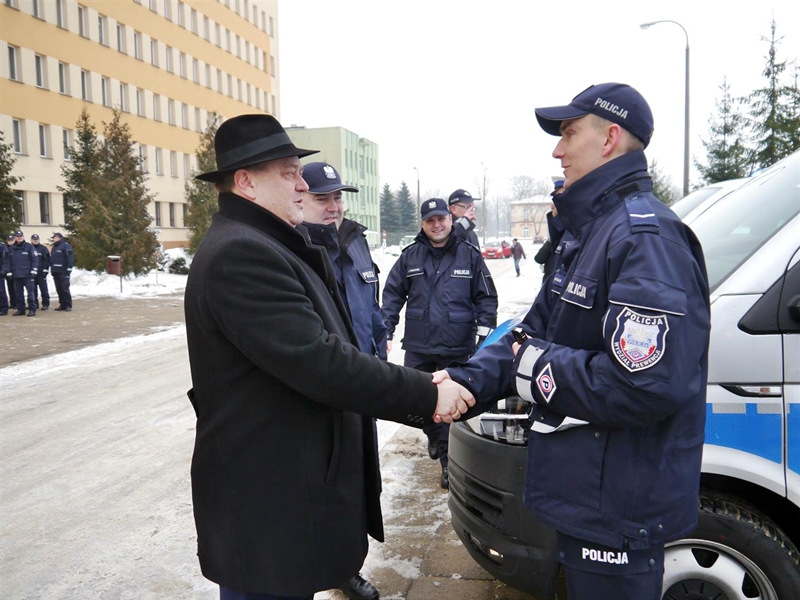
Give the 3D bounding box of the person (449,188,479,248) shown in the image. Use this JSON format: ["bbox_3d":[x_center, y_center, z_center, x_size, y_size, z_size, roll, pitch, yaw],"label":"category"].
[{"bbox_3d":[0.447,0.161,4.700,0.450,1.920,0.600,3,7,37],"label":"person"}]

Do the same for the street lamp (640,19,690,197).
[{"bbox_3d":[8.969,-4.956,21.984,1.650,8.750,0.320,1,5,14],"label":"street lamp"}]

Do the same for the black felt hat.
[{"bbox_3d":[-0.334,-0.355,1.540,0.300,0.133,0.270,-12,5,1],"label":"black felt hat"}]

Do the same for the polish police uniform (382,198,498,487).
[{"bbox_3d":[0.263,0.255,4.200,0.740,1.830,0.500,0,5,7],"label":"polish police uniform"}]

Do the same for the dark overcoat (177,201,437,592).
[{"bbox_3d":[-0.209,0.206,1.530,0.580,0.940,0.560,0,5,2],"label":"dark overcoat"}]

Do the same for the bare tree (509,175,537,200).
[{"bbox_3d":[26.503,-19.452,140.000,6.300,15.400,6.300,-1,5,0],"label":"bare tree"}]

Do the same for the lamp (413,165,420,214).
[{"bbox_3d":[1.736,-8.801,63.777,0.320,8.800,1.600,1,5,14],"label":"lamp"}]

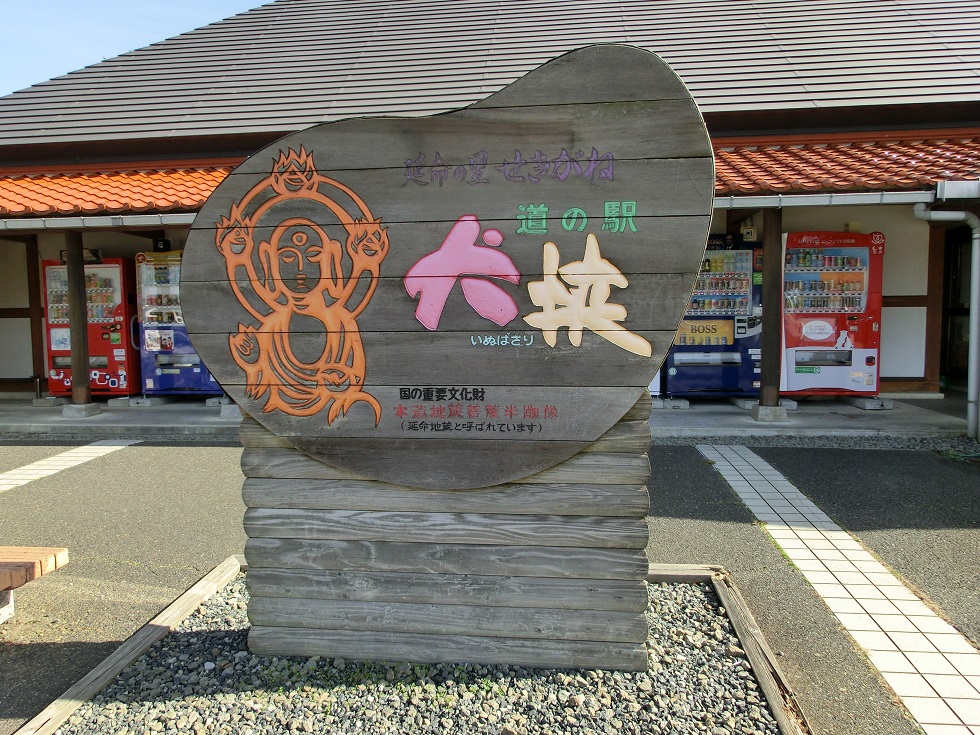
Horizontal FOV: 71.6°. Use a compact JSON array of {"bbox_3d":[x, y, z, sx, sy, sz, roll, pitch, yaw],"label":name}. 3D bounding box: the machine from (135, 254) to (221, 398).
[{"bbox_3d":[-4.071,-0.593,9.409,1.166,1.927,0.740,0,4,7],"label":"machine"}]

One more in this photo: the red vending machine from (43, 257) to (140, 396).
[{"bbox_3d":[-5.426,-0.558,9.569,1.174,1.846,0.740,0,4,7],"label":"red vending machine"}]

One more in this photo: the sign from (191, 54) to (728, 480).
[{"bbox_3d":[-0.202,-0.342,2.556,2.007,1.600,0.060,0,4,7],"label":"sign"}]

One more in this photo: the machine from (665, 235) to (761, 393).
[{"bbox_3d":[2.785,-0.637,8.611,1.141,1.966,0.740,0,4,7],"label":"machine"}]

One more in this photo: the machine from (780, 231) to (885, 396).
[{"bbox_3d":[4.106,-0.645,8.469,1.134,1.967,0.740,0,4,7],"label":"machine"}]

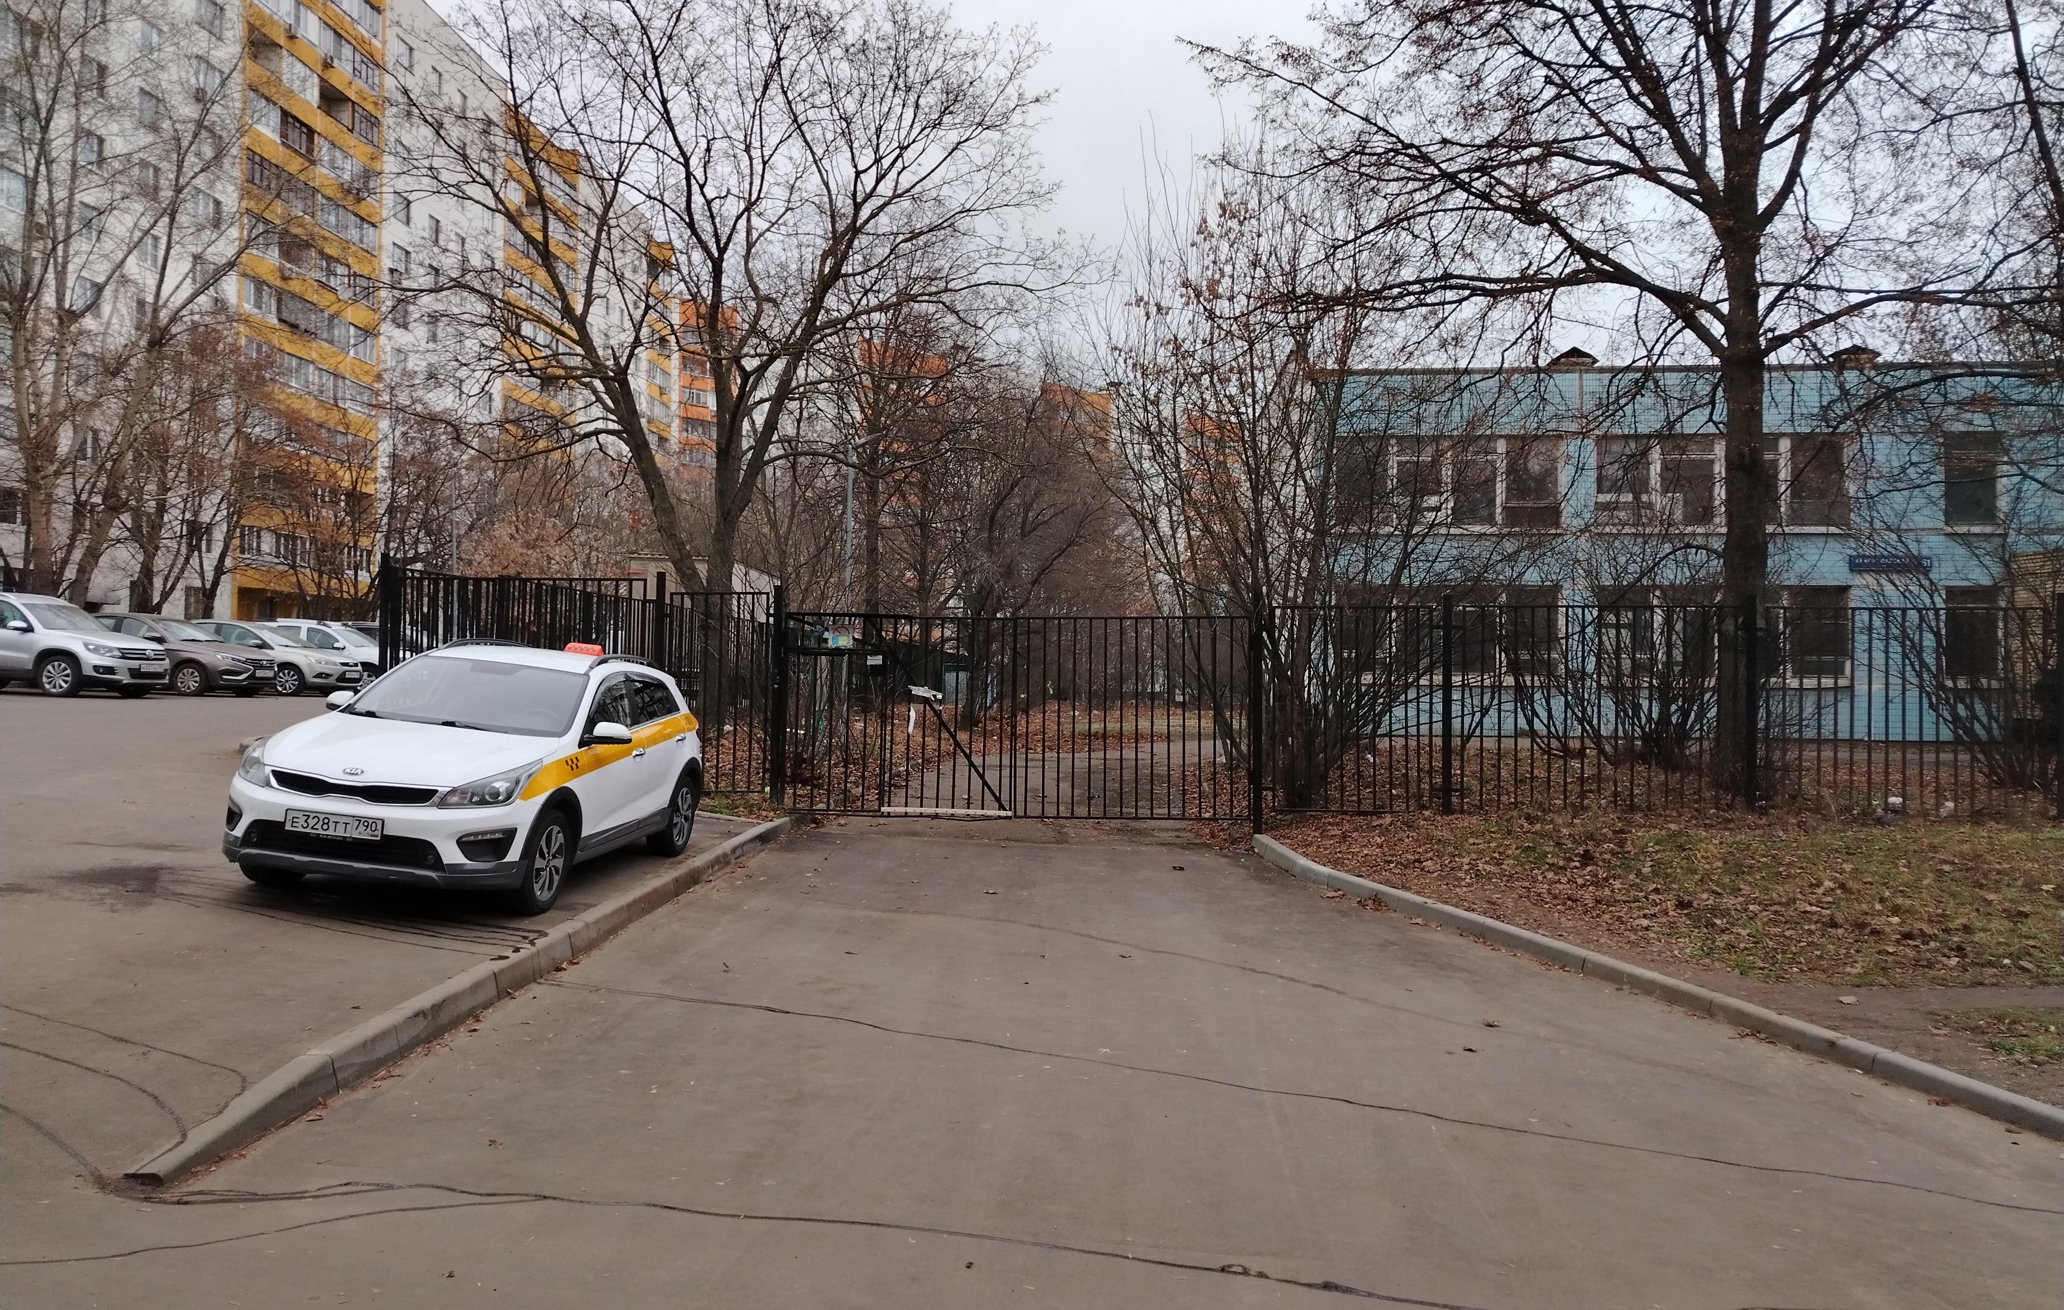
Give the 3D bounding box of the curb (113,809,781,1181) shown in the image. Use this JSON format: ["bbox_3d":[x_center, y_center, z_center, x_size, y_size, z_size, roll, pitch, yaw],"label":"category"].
[{"bbox_3d":[-2.615,1.625,9.170,0.170,0.180,9.450,2,0,2],"label":"curb"}]

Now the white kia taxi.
[{"bbox_3d":[-3.513,0.679,9.607,1.790,1.530,4.240,6,0,3],"label":"white kia taxi"}]

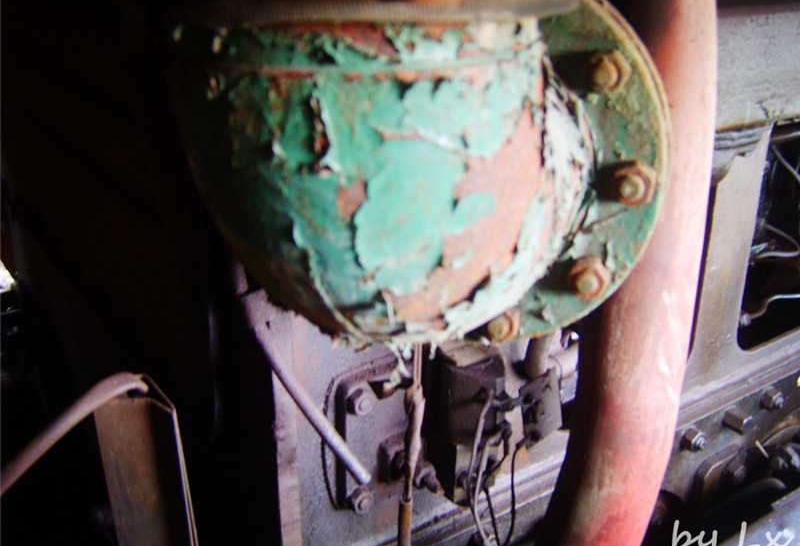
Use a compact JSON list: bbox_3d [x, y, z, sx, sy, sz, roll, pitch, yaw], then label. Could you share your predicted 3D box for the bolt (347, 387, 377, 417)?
[{"bbox_3d":[-0.041,0.137,0.760,0.025,0.025,0.019,-13,24,-31],"label":"bolt"}]

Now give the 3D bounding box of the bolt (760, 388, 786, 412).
[{"bbox_3d":[0.659,0.222,1.265,0.036,0.036,0.028,-13,24,-31],"label":"bolt"}]

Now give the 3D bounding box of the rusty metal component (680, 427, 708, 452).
[{"bbox_3d":[0.471,0.265,1.149,0.035,0.035,0.028,-13,24,-31],"label":"rusty metal component"}]

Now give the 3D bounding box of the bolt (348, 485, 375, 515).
[{"bbox_3d":[-0.044,0.253,0.800,0.025,0.025,0.019,-13,24,-31],"label":"bolt"}]

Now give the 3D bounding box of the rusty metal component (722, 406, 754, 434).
[{"bbox_3d":[0.574,0.248,1.215,0.033,0.033,0.036,-13,24,-31],"label":"rusty metal component"}]

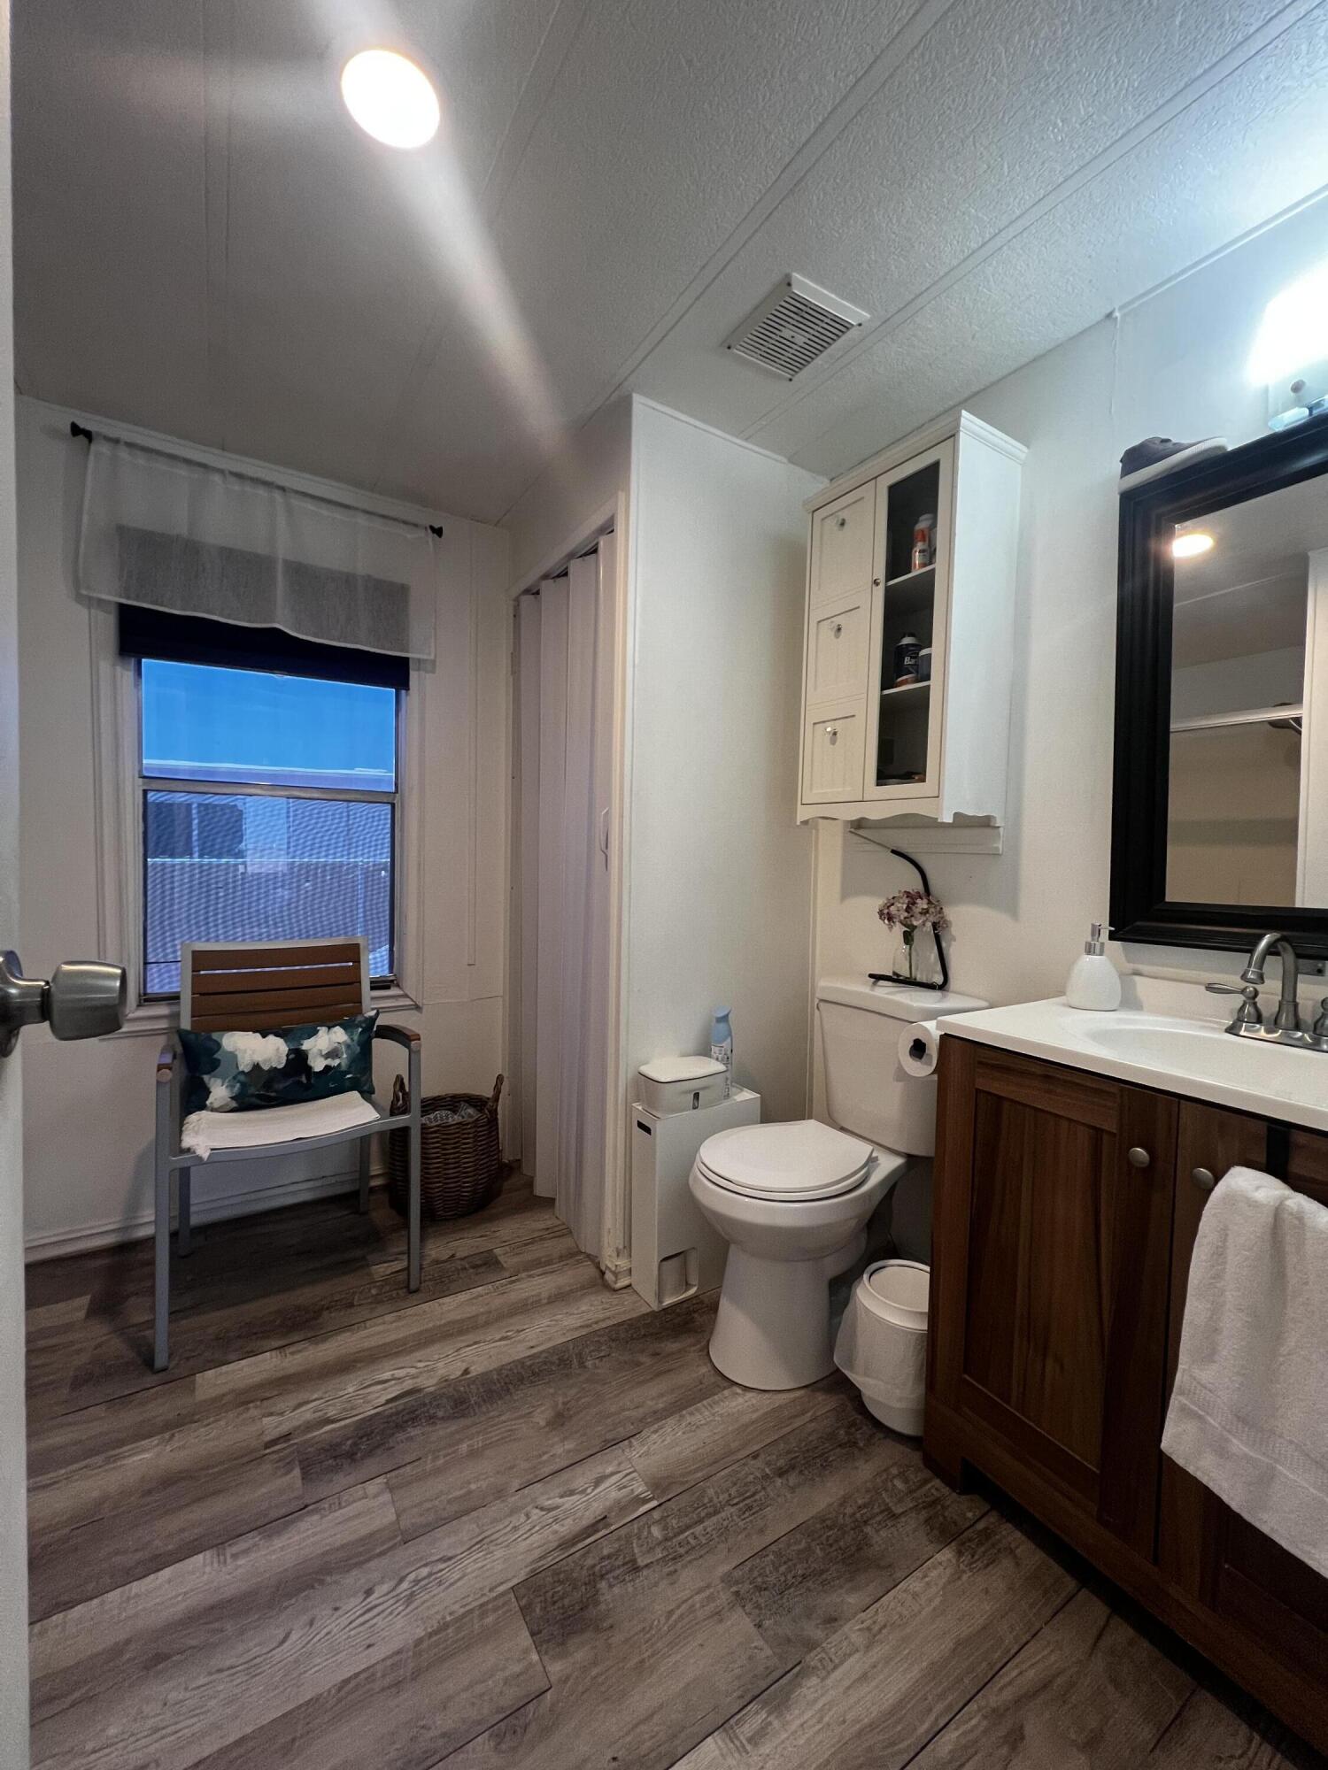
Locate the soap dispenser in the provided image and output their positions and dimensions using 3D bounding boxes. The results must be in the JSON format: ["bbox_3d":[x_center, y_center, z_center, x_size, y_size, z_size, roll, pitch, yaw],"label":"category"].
[{"bbox_3d":[0.895,0.170,1.380,0.088,0.170,0.082,1,2,-19],"label":"soap dispenser"}]

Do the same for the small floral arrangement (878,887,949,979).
[{"bbox_3d":[0.624,0.119,1.676,0.150,0.230,0.175,0,3,-34],"label":"small floral arrangement"}]

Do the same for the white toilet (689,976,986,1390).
[{"bbox_3d":[0.376,0.687,1.635,0.664,0.820,0.416,0,3,-34],"label":"white toilet"}]

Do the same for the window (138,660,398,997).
[{"bbox_3d":[-1.245,-0.198,2.155,0.722,1.097,0.070,0,3,-32],"label":"window"}]

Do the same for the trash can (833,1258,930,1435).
[{"bbox_3d":[0.522,0.982,1.434,0.210,0.255,0.210,1,2,0],"label":"trash can"}]

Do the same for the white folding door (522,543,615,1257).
[{"bbox_3d":[-0.343,0.019,2.165,0.075,2.056,0.797,0,3,-32],"label":"white folding door"}]

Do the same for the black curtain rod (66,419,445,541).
[{"bbox_3d":[-1.173,-1.226,2.034,0.993,0.035,0.075,0,3,-32],"label":"black curtain rod"}]

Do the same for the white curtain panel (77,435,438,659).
[{"bbox_3d":[-1.188,-0.996,2.045,0.953,0.445,0.060,0,3,-32],"label":"white curtain panel"}]

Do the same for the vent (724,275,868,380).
[{"bbox_3d":[0.284,-1.214,1.468,0.215,0.030,0.234,0,3,-34],"label":"vent"}]

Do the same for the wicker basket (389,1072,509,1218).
[{"bbox_3d":[-0.730,0.845,2.251,0.375,0.400,0.370,0,3,-32],"label":"wicker basket"}]

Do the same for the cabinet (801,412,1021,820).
[{"bbox_3d":[0.598,-0.587,1.684,0.260,0.878,0.462,0,3,-34],"label":"cabinet"}]

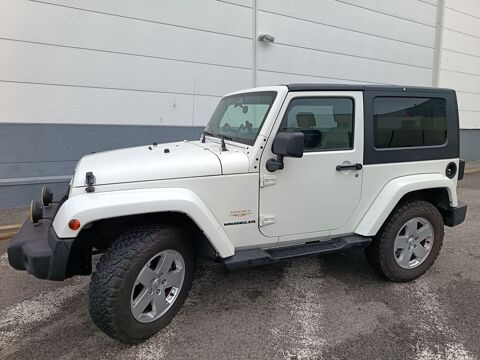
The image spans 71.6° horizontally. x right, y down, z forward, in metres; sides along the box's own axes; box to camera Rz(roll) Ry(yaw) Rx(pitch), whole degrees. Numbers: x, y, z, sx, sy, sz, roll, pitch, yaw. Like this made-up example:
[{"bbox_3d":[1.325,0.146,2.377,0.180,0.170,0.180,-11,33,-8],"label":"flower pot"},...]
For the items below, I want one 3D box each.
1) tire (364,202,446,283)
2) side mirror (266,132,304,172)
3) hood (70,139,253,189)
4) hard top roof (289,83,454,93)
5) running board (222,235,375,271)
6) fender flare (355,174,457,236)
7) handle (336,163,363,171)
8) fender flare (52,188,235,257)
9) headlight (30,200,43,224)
[{"bbox_3d":[1.571,0.567,3.180,0.785,0.785,0.260,-4,13,-21],"label":"tire"},{"bbox_3d":[0.322,-0.183,2.383,0.160,0.270,0.240,-4,13,-21],"label":"side mirror"},{"bbox_3d":[-0.799,-0.205,2.918,1.180,0.230,1.470,-4,13,-21],"label":"hood"},{"bbox_3d":[0.989,-0.938,3.476,1.860,0.120,1.380,-4,13,-21],"label":"hard top roof"},{"bbox_3d":[0.477,0.555,2.675,1.290,0.100,0.180,-4,13,-21],"label":"running board"},{"bbox_3d":[1.556,0.190,3.012,1.020,0.480,0.180,-4,13,-21],"label":"fender flare"},{"bbox_3d":[0.899,-0.103,2.752,0.250,0.050,0.060,-4,13,-21],"label":"handle"},{"bbox_3d":[-0.594,0.323,2.213,1.080,0.490,0.250,-4,13,-21],"label":"fender flare"},{"bbox_3d":[-1.492,0.232,2.474,0.090,0.165,0.165,-4,13,-21],"label":"headlight"}]

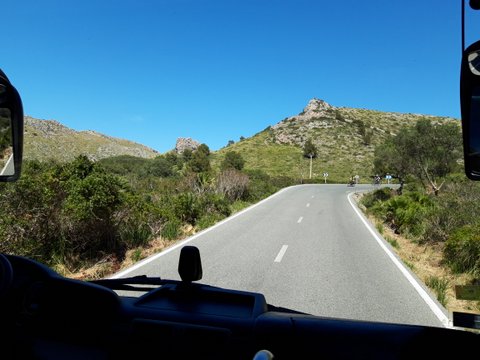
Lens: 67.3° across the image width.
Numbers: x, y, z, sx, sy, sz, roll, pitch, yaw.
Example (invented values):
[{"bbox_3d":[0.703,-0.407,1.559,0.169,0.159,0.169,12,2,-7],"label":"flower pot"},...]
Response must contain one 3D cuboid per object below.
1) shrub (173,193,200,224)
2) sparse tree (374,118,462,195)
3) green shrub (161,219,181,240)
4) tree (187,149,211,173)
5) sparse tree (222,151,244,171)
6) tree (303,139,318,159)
[{"bbox_3d":[-2.360,1.257,15.900,1.210,1.380,1.200,1,2,0],"label":"shrub"},{"bbox_3d":[17.379,-2.257,35.000,8.110,6.970,7.200,1,2,0],"label":"sparse tree"},{"bbox_3d":[-2.391,1.703,12.400,0.680,0.740,0.680,1,2,0],"label":"green shrub"},{"bbox_3d":[-6.677,-3.097,58.000,3.780,3.860,3.900,1,2,0],"label":"tree"},{"bbox_3d":[-1.311,-3.364,63.000,4.110,3.510,4.000,1,2,0],"label":"sparse tree"},{"bbox_3d":[16.623,-7.427,85.000,3.730,4.660,3.400,1,2,0],"label":"tree"}]

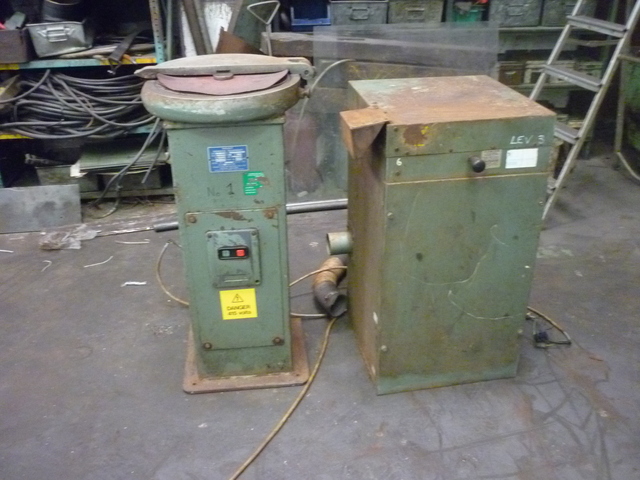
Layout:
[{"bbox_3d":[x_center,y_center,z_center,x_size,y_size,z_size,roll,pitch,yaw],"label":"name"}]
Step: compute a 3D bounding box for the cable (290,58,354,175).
[{"bbox_3d":[0.007,-0.589,2.980,0.311,0.571,0.109,-1,27,0],"label":"cable"}]

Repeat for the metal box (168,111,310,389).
[{"bbox_3d":[-0.267,0.004,2.015,0.415,0.898,0.408,-3,27,-4],"label":"metal box"}]

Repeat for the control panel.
[{"bbox_3d":[-0.260,0.064,1.874,0.148,0.196,0.049,-3,27,-4],"label":"control panel"}]

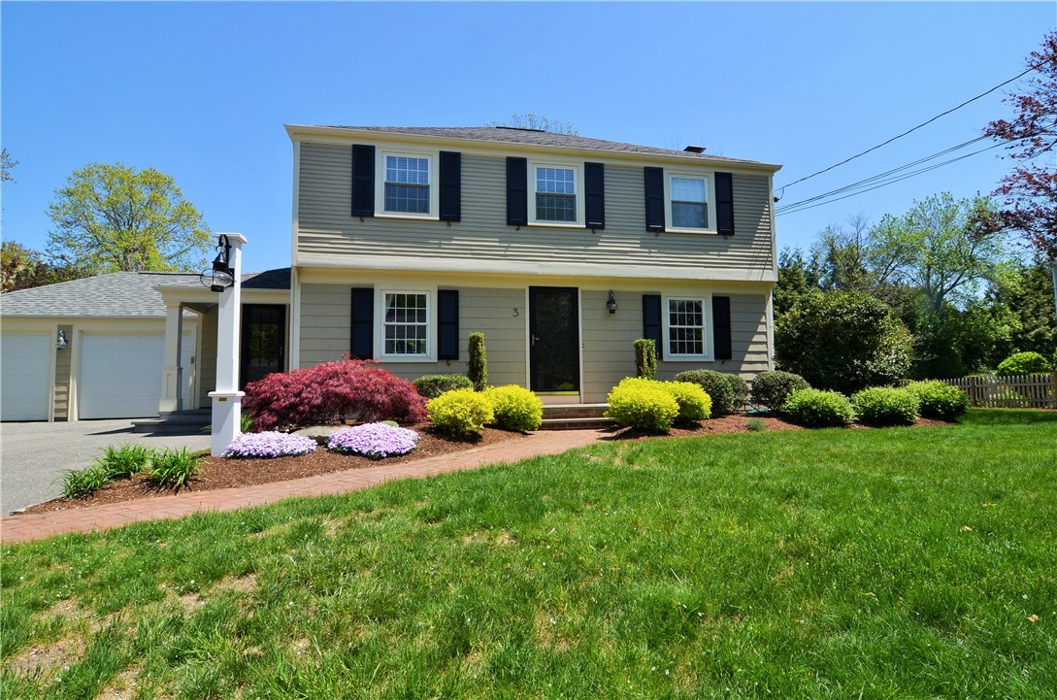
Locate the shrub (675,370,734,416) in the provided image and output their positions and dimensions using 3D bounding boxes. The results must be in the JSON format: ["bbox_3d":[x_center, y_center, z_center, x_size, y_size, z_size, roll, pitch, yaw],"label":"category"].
[{"bbox_3d":[3.252,0.785,9.724,1.060,0.800,1.020,0,-4,-11],"label":"shrub"}]

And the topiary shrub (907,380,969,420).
[{"bbox_3d":[7.674,0.937,9.900,0.892,0.743,0.892,0,-3,-11],"label":"topiary shrub"}]

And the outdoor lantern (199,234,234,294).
[{"bbox_3d":[-3.833,-1.063,6.563,0.330,0.695,0.490,0,-3,-11],"label":"outdoor lantern"}]

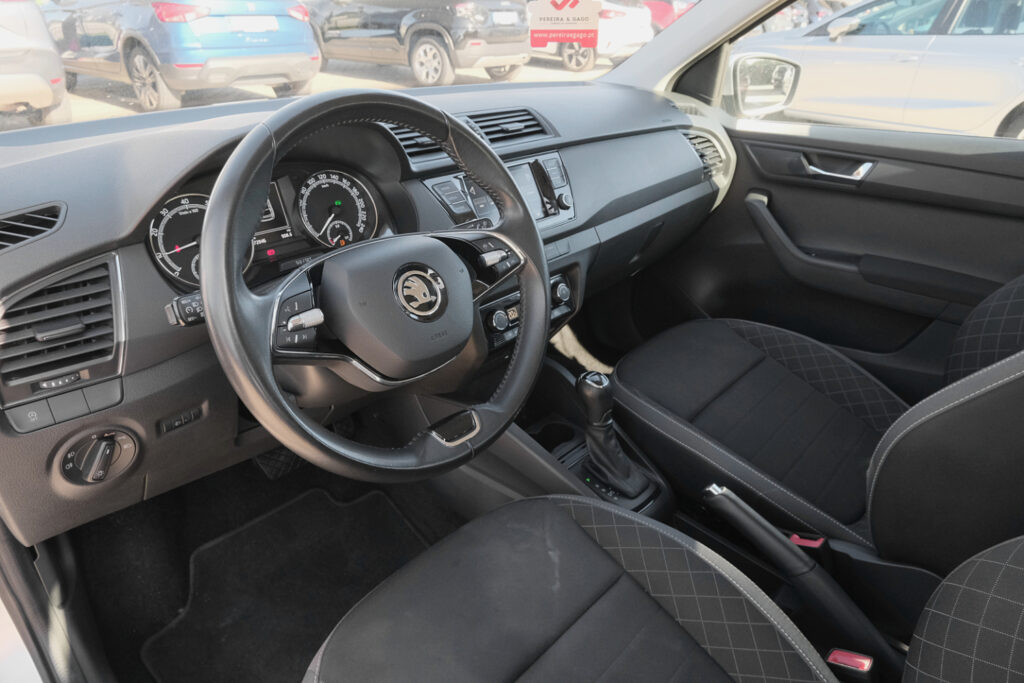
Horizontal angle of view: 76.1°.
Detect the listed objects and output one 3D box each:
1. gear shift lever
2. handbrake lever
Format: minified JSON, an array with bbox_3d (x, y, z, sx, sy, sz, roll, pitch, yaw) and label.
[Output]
[{"bbox_3d":[0.152,0.131,0.978,0.063,0.162,0.118,-23,33,-40],"label":"gear shift lever"},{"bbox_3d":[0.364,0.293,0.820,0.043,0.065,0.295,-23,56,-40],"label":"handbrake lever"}]

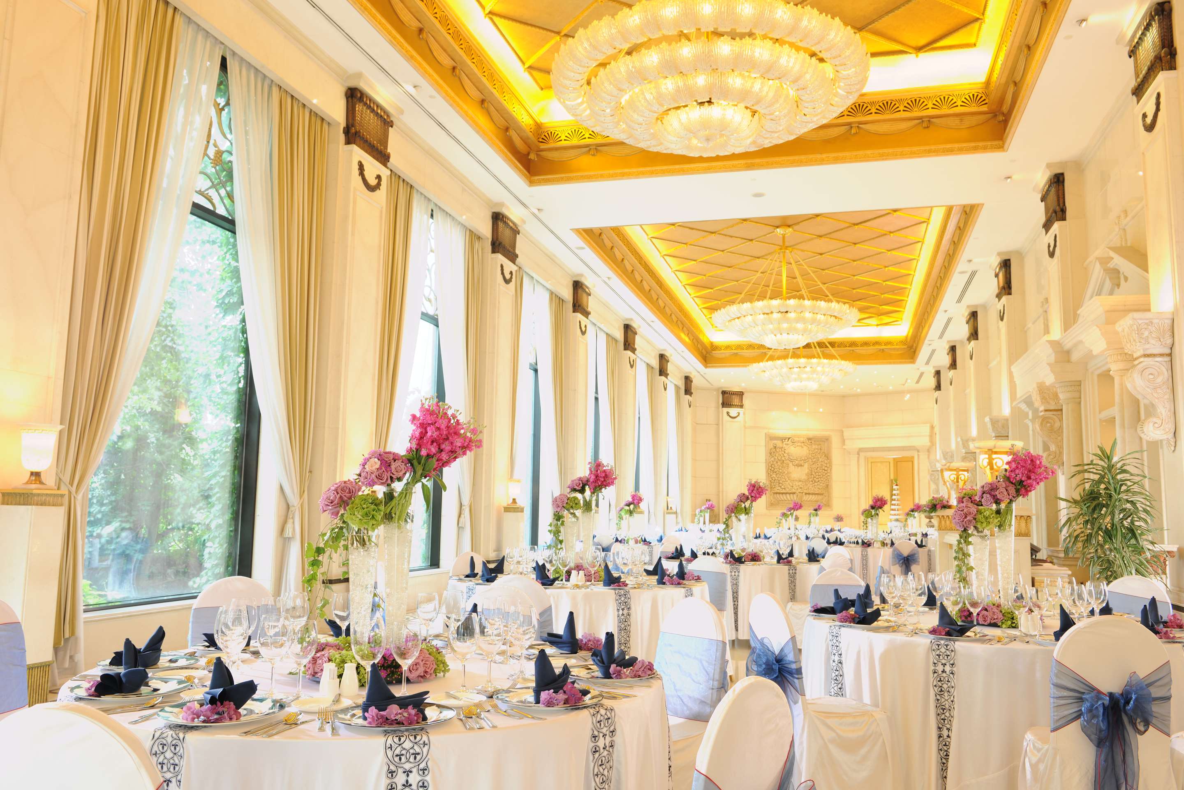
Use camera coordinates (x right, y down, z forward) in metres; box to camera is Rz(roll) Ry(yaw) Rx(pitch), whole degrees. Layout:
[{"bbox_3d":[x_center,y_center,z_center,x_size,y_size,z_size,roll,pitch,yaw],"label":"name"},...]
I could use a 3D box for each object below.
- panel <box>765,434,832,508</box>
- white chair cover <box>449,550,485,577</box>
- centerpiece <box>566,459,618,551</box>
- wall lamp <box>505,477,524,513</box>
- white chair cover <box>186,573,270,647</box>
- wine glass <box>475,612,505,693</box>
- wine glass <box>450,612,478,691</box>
[{"bbox_3d":[6.937,2.577,32.000,2.300,2.600,0.150,2,-7,-7],"label":"panel"},{"bbox_3d":[-0.990,1.850,8.430,0.440,0.920,0.520,8,-10,-44],"label":"white chair cover"},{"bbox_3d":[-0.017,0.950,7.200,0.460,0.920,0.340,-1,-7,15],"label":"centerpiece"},{"bbox_3d":[-1.135,1.457,13.965,0.270,0.460,0.270,-1,-7,15],"label":"wall lamp"},{"bbox_3d":[-1.552,1.305,4.250,0.430,0.950,0.540,6,-9,-37],"label":"white chair cover"},{"bbox_3d":[-0.272,0.692,2.580,0.078,0.203,0.078,1,-7,0],"label":"wine glass"},{"bbox_3d":[-0.376,0.760,2.825,0.086,0.220,0.086,1,-7,0],"label":"wine glass"}]

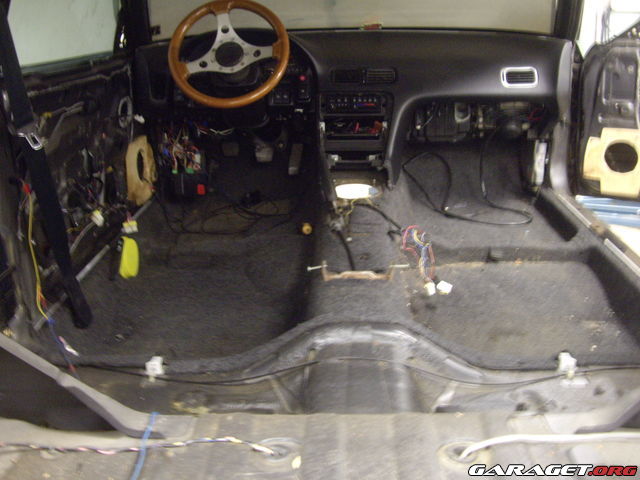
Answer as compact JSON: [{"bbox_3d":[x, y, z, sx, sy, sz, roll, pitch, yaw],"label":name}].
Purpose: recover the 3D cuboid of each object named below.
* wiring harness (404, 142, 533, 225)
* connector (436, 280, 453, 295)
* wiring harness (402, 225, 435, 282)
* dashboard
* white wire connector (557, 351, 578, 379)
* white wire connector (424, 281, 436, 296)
[{"bbox_3d":[0.499,-0.206,2.520,0.430,0.250,0.300,0,18,1],"label":"wiring harness"},{"bbox_3d":[0.331,0.126,1.870,0.038,0.026,0.034,0,18,1],"label":"connector"},{"bbox_3d":[0.269,0.037,1.920,0.085,0.140,0.100,0,18,1],"label":"wiring harness"},{"bbox_3d":[0.104,-0.472,2.400,1.380,0.460,0.500,0,18,1],"label":"dashboard"},{"bbox_3d":[0.465,0.234,1.320,0.036,0.046,0.028,0,18,1],"label":"white wire connector"},{"bbox_3d":[0.294,0.129,1.870,0.030,0.027,0.040,0,18,1],"label":"white wire connector"}]

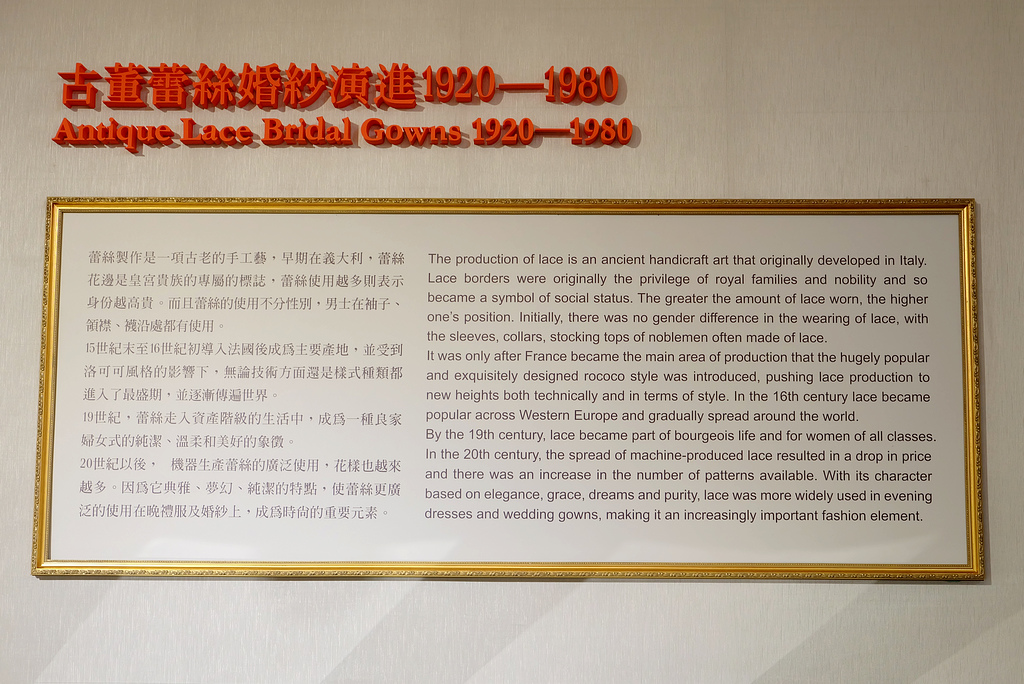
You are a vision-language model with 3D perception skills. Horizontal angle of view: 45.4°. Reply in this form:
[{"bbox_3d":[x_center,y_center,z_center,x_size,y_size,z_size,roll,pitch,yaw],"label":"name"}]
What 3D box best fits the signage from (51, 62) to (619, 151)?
[{"bbox_3d":[-0.301,-0.416,2.182,1.024,0.155,0.031,0,-5,1],"label":"signage"}]

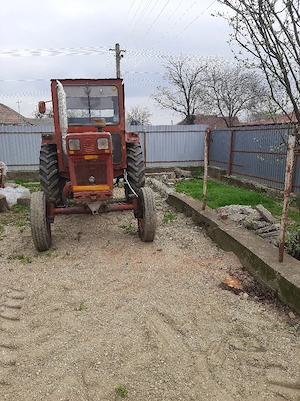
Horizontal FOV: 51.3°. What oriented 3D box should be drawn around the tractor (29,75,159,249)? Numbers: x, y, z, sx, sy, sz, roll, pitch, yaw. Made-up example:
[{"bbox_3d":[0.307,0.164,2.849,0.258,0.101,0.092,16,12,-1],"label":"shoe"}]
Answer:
[{"bbox_3d":[-1.077,-0.874,5.895,2.060,2.720,3.750,-3,9,-10],"label":"tractor"}]

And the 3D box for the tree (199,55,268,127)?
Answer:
[{"bbox_3d":[5.777,-6.064,21.827,4.650,7.580,4.420,-1,9,0],"label":"tree"}]

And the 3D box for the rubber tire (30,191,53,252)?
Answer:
[{"bbox_3d":[-1.563,0.303,4.533,0.180,0.850,0.850,-3,9,-10],"label":"rubber tire"}]

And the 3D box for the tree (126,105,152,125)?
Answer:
[{"bbox_3d":[-0.989,-6.330,30.374,2.670,5.610,2.540,-1,9,0],"label":"tree"}]

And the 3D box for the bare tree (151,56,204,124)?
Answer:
[{"bbox_3d":[1.933,-5.895,21.336,3.700,7.550,3.510,-1,9,0],"label":"bare tree"}]

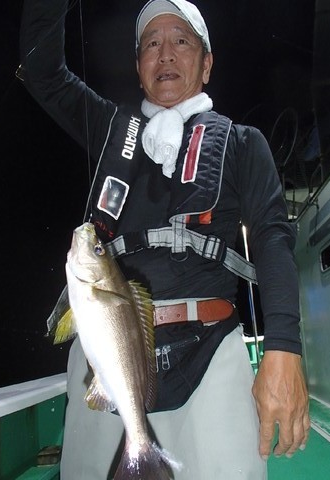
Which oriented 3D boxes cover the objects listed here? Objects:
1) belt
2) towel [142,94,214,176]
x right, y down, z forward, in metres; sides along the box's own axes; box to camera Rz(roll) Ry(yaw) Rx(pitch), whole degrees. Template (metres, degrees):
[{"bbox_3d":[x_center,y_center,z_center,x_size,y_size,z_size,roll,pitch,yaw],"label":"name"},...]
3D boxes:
[{"bbox_3d":[-0.018,0.157,0.835,0.345,0.050,0.245,-3,-14,8],"label":"belt"},{"bbox_3d":[0.028,-0.235,0.875,0.170,0.235,0.180,-4,-14,10],"label":"towel"}]

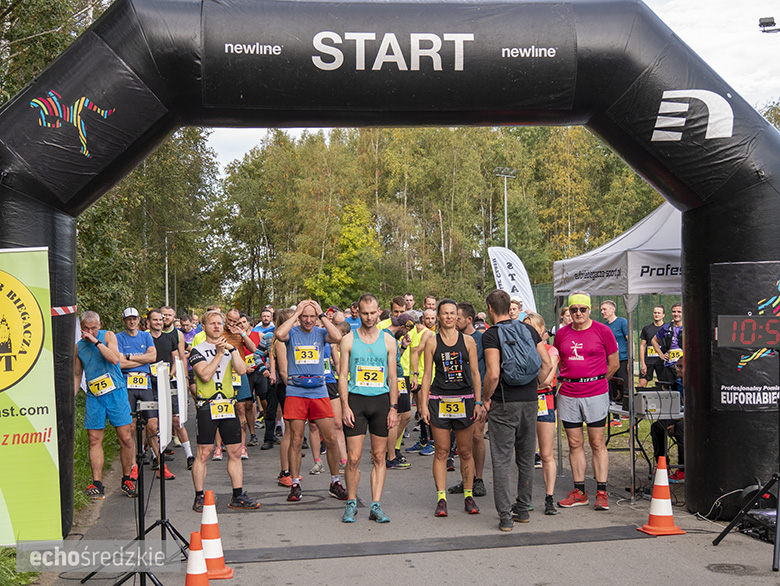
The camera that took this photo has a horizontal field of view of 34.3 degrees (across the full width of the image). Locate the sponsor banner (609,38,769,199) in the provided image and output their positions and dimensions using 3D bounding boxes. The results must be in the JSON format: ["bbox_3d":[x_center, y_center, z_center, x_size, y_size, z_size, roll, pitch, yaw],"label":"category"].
[{"bbox_3d":[2.330,-1.370,9.830,1.040,0.880,0.250,41,-13,-3],"label":"sponsor banner"}]

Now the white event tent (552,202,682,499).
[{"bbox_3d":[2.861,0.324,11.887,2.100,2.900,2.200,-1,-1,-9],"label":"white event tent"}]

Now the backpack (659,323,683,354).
[{"bbox_3d":[3.903,0.620,17.200,0.360,0.440,0.270,-1,-1,12],"label":"backpack"}]

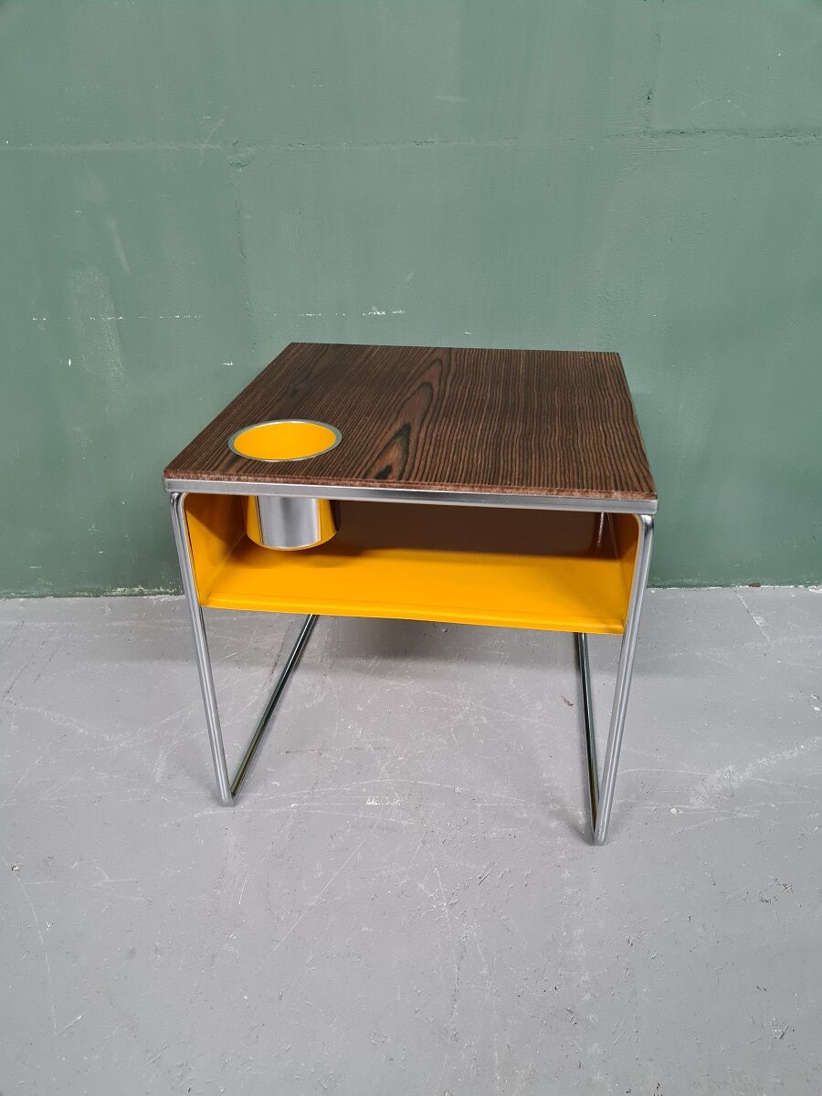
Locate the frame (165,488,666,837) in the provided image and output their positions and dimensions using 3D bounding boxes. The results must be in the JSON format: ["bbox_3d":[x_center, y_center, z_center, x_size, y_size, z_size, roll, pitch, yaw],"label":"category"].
[{"bbox_3d":[0.024,0.029,0.961,0.412,0.379,0.420,3,29,8],"label":"frame"}]

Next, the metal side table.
[{"bbox_3d":[0.024,0.021,0.959,0.415,0.397,0.420,3,29,8],"label":"metal side table"}]

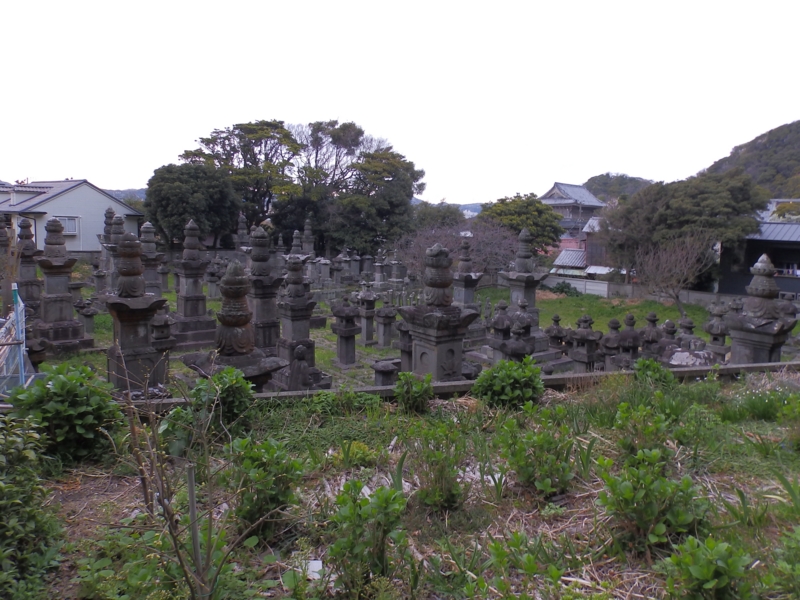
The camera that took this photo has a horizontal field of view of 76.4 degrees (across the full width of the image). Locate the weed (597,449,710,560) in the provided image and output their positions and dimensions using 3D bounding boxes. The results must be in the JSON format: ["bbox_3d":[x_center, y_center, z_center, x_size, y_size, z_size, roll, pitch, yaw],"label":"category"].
[{"bbox_3d":[1.364,1.067,2.692,0.530,0.460,0.500,4,7,27],"label":"weed"}]

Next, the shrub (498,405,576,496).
[{"bbox_3d":[0.888,0.951,3.278,0.490,0.572,0.490,1,7,0],"label":"shrub"}]

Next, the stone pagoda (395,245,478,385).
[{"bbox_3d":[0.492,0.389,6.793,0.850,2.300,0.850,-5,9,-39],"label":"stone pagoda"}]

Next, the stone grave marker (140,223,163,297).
[{"bbox_3d":[-8.338,-1.172,17.000,0.850,2.903,0.850,-5,9,-39],"label":"stone grave marker"}]

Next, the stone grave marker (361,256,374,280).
[{"bbox_3d":[-1.888,-1.837,29.492,0.650,1.600,0.650,-5,9,-39],"label":"stone grave marker"}]

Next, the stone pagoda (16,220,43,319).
[{"bbox_3d":[-13.874,-1.156,18.997,1.300,3.700,1.300,-4,8,-39],"label":"stone pagoda"}]

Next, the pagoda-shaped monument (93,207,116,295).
[{"bbox_3d":[-12.109,-2.035,21.399,1.450,3.750,1.450,-4,8,-39],"label":"pagoda-shaped monument"}]

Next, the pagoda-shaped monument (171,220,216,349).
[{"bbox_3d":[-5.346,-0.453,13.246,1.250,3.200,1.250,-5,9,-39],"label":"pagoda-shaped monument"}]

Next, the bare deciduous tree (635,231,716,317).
[{"bbox_3d":[10.218,-0.897,19.015,3.000,3.300,2.800,4,8,28],"label":"bare deciduous tree"}]

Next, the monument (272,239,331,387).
[{"bbox_3d":[-1.941,0.329,9.710,0.920,2.500,0.920,-5,9,-39],"label":"monument"}]

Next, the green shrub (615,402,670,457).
[{"bbox_3d":[1.885,0.976,3.921,0.420,0.400,0.400,4,7,25],"label":"green shrub"}]

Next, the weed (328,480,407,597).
[{"bbox_3d":[-0.151,1.080,2.334,0.349,0.499,0.349,1,7,0],"label":"weed"}]

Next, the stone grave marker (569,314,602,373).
[{"bbox_3d":[3.814,1.154,10.591,0.560,1.720,0.560,-4,8,-39],"label":"stone grave marker"}]

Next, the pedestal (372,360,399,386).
[{"bbox_3d":[-0.267,1.365,9.300,0.380,0.433,0.380,-5,9,-39],"label":"pedestal"}]

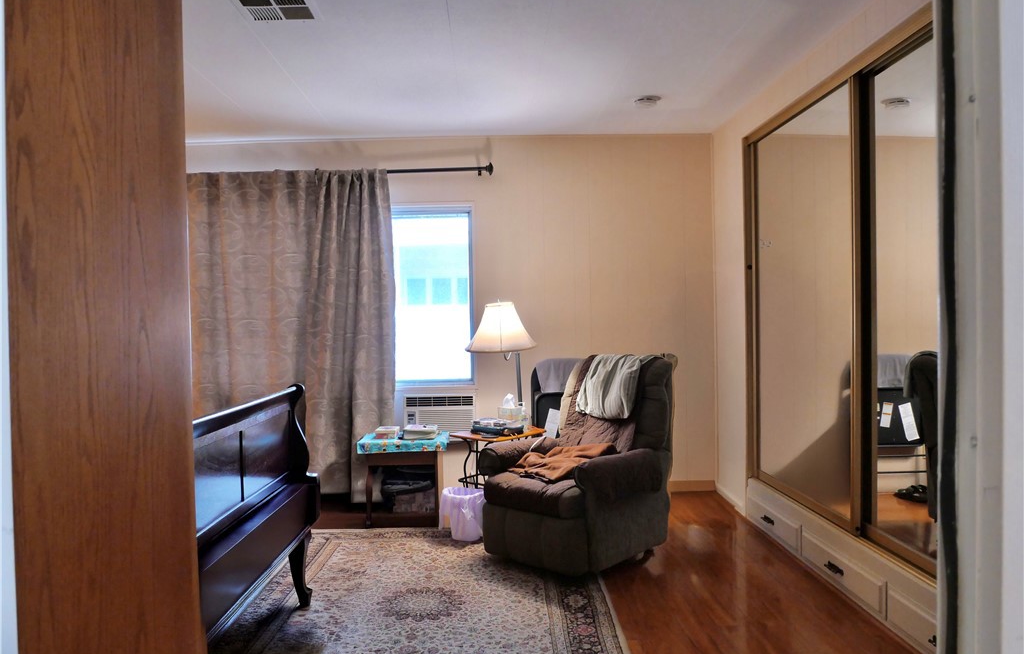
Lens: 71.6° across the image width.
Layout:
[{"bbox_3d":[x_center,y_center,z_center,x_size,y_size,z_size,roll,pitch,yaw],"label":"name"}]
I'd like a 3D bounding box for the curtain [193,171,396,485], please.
[{"bbox_3d":[-1.468,0.068,4.484,1.400,2.070,0.140,-1,1,-2],"label":"curtain"}]

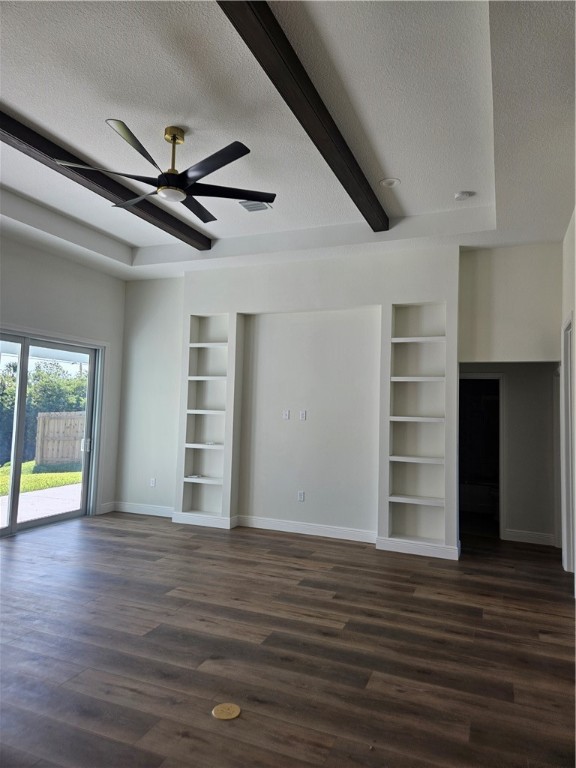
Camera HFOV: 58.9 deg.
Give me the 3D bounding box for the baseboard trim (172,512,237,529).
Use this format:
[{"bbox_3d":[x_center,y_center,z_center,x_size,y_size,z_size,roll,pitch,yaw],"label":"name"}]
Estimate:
[{"bbox_3d":[-1.117,1.833,6.918,0.900,0.140,0.200,0,-3,23],"label":"baseboard trim"}]

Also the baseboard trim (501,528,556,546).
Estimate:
[{"bbox_3d":[3.013,1.919,6.383,0.570,0.135,0.020,0,-3,23],"label":"baseboard trim"}]

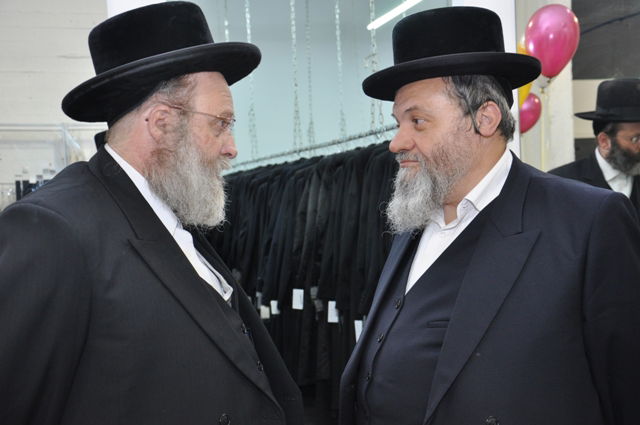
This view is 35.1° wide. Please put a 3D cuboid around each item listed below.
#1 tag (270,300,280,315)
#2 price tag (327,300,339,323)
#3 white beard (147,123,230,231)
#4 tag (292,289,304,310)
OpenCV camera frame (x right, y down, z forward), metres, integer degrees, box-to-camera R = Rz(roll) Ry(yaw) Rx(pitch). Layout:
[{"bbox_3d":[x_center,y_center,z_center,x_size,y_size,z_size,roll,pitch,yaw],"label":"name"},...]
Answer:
[{"bbox_3d":[-0.237,0.507,5.400,0.053,0.082,0.005,0,0,-6],"label":"tag"},{"bbox_3d":[0.058,0.451,4.600,0.053,0.098,0.005,1,0,-3],"label":"price tag"},{"bbox_3d":[-0.238,-0.069,1.830,0.148,0.195,0.150,1,0,-3],"label":"white beard"},{"bbox_3d":[-0.107,0.434,5.050,0.056,0.100,0.005,2,0,-5],"label":"tag"}]

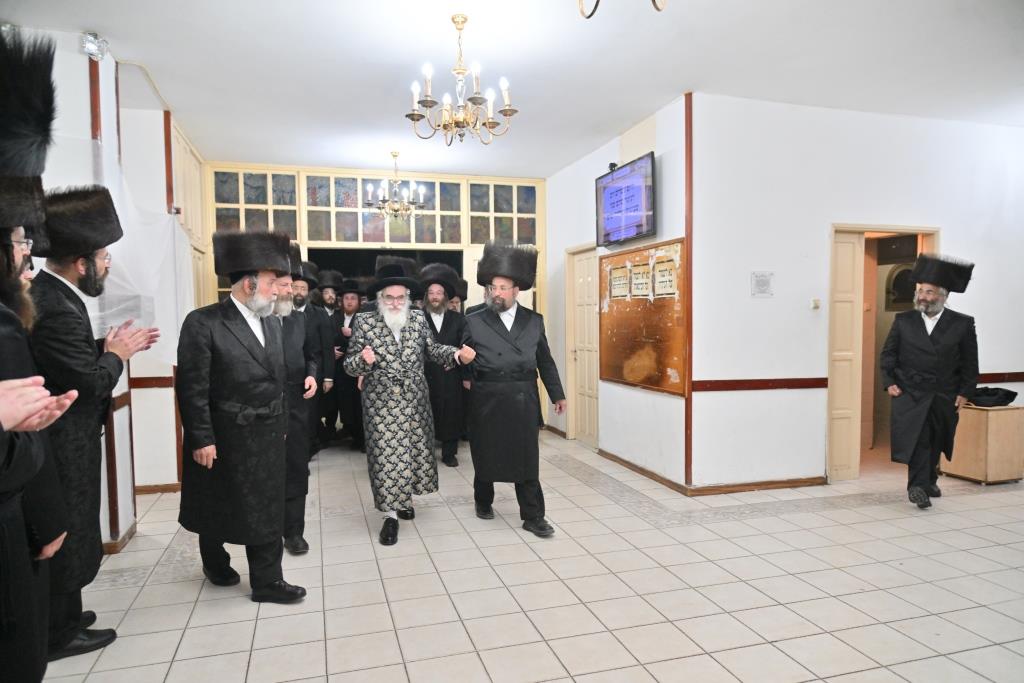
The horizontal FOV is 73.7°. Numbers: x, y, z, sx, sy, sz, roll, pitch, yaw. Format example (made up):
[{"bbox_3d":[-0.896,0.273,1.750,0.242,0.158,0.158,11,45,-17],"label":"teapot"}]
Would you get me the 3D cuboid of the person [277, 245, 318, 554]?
[{"bbox_3d":[-1.420,0.322,4.260,0.560,1.850,0.500,-3,3,-40],"label":"person"}]

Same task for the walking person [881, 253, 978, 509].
[{"bbox_3d":[3.088,0.278,5.050,0.650,1.800,0.520,1,3,30],"label":"walking person"}]

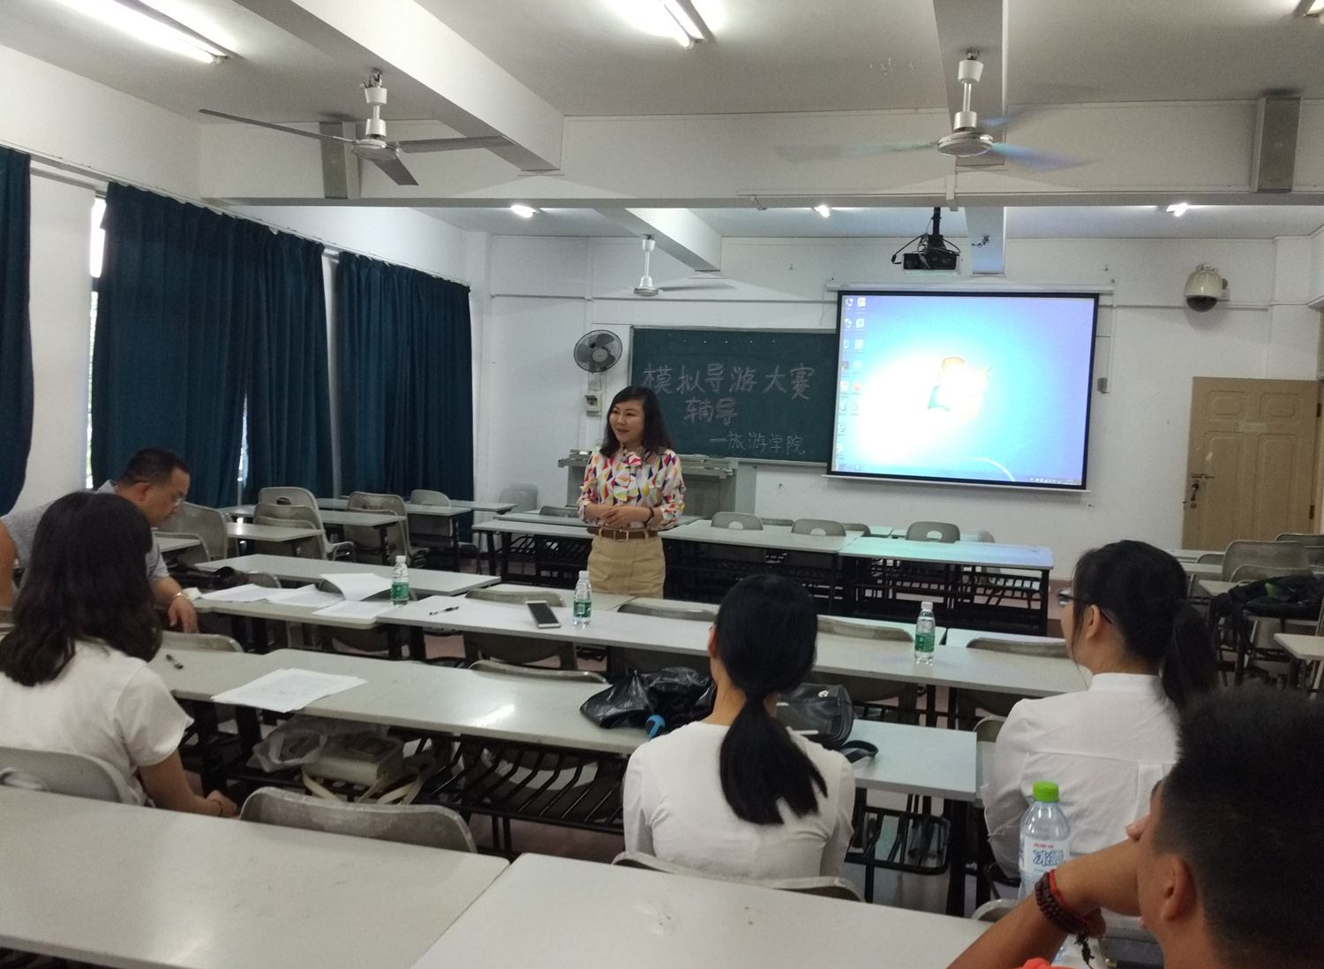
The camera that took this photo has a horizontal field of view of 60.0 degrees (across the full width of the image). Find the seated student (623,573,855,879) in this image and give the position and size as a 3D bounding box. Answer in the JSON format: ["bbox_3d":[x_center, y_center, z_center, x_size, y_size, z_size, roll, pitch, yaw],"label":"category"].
[{"bbox_3d":[0.145,0.745,2.074,0.420,1.210,0.660,3,4,12],"label":"seated student"}]

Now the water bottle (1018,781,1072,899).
[{"bbox_3d":[0.481,0.491,1.436,0.065,0.232,0.065,3,4,15],"label":"water bottle"}]

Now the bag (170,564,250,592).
[{"bbox_3d":[-1.646,0.311,4.097,0.420,0.110,0.260,3,4,15],"label":"bag"}]

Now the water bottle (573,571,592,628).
[{"bbox_3d":[-0.273,0.398,3.986,0.061,0.187,0.061,3,4,0],"label":"water bottle"}]

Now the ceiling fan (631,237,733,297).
[{"bbox_3d":[-0.103,-1.526,8.033,1.350,0.430,1.350,3,4,15],"label":"ceiling fan"}]

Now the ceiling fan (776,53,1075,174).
[{"bbox_3d":[1.062,-1.308,3.987,1.380,0.360,1.380,4,4,15],"label":"ceiling fan"}]

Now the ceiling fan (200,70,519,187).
[{"bbox_3d":[-1.290,-1.650,5.101,1.340,0.440,1.340,4,4,14],"label":"ceiling fan"}]

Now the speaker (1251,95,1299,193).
[{"bbox_3d":[2.829,-1.552,5.295,0.150,0.410,0.150,4,4,15],"label":"speaker"}]

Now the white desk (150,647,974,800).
[{"bbox_3d":[-0.264,0.892,2.646,1.870,0.755,0.450,3,4,15],"label":"white desk"}]

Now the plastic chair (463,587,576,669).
[{"bbox_3d":[-0.488,0.772,4.468,0.450,0.785,0.500,4,4,15],"label":"plastic chair"}]

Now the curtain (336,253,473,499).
[{"bbox_3d":[-2.012,-0.550,9.301,0.150,2.320,2.400,4,4,14],"label":"curtain"}]

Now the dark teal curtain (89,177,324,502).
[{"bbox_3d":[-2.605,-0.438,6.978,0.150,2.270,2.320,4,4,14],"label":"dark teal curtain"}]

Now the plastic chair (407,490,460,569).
[{"bbox_3d":[-1.650,0.451,8.564,0.440,0.800,0.500,4,4,14],"label":"plastic chair"}]

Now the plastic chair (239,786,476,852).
[{"bbox_3d":[-0.449,0.894,2.133,0.430,0.800,0.500,3,4,15],"label":"plastic chair"}]

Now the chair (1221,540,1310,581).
[{"bbox_3d":[3.139,0.733,6.116,0.440,0.820,0.500,4,4,14],"label":"chair"}]

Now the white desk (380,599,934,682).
[{"bbox_3d":[-0.021,0.882,3.944,1.930,0.750,0.460,4,4,17],"label":"white desk"}]

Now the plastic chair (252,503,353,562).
[{"bbox_3d":[-1.941,0.493,6.440,0.450,0.790,0.490,4,4,15],"label":"plastic chair"}]

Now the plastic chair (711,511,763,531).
[{"bbox_3d":[0.533,0.591,7.586,0.430,0.800,0.500,3,4,15],"label":"plastic chair"}]

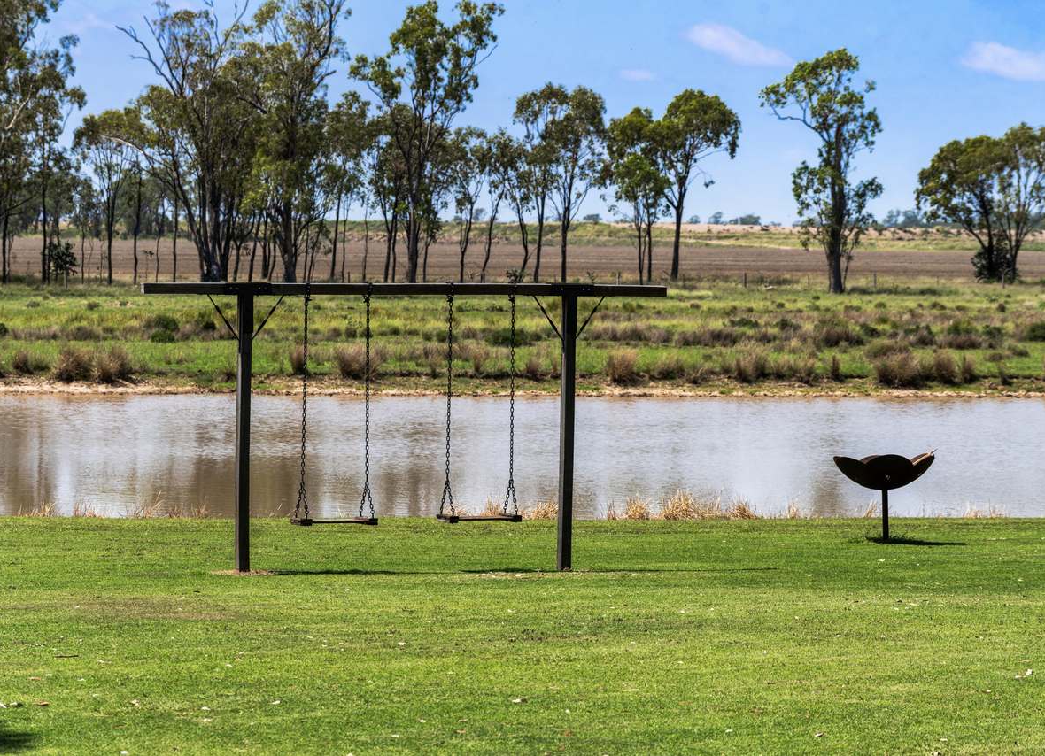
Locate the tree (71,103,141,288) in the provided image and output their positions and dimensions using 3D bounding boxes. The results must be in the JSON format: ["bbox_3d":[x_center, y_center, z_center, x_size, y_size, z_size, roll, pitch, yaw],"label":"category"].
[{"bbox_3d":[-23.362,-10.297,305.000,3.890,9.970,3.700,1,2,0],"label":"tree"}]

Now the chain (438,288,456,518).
[{"bbox_3d":[-0.651,0.210,46.600,0.070,1.990,0.250,0,2,-18],"label":"chain"}]

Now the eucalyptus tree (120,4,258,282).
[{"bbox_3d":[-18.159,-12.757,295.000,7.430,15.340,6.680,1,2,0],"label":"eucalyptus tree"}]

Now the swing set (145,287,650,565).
[{"bbox_3d":[-0.985,0.422,46.500,4.700,2.480,0.300,0,2,-18],"label":"swing set"}]

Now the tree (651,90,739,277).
[{"bbox_3d":[10.653,-11.940,335.000,5.480,11.890,5.200,1,2,0],"label":"tree"}]

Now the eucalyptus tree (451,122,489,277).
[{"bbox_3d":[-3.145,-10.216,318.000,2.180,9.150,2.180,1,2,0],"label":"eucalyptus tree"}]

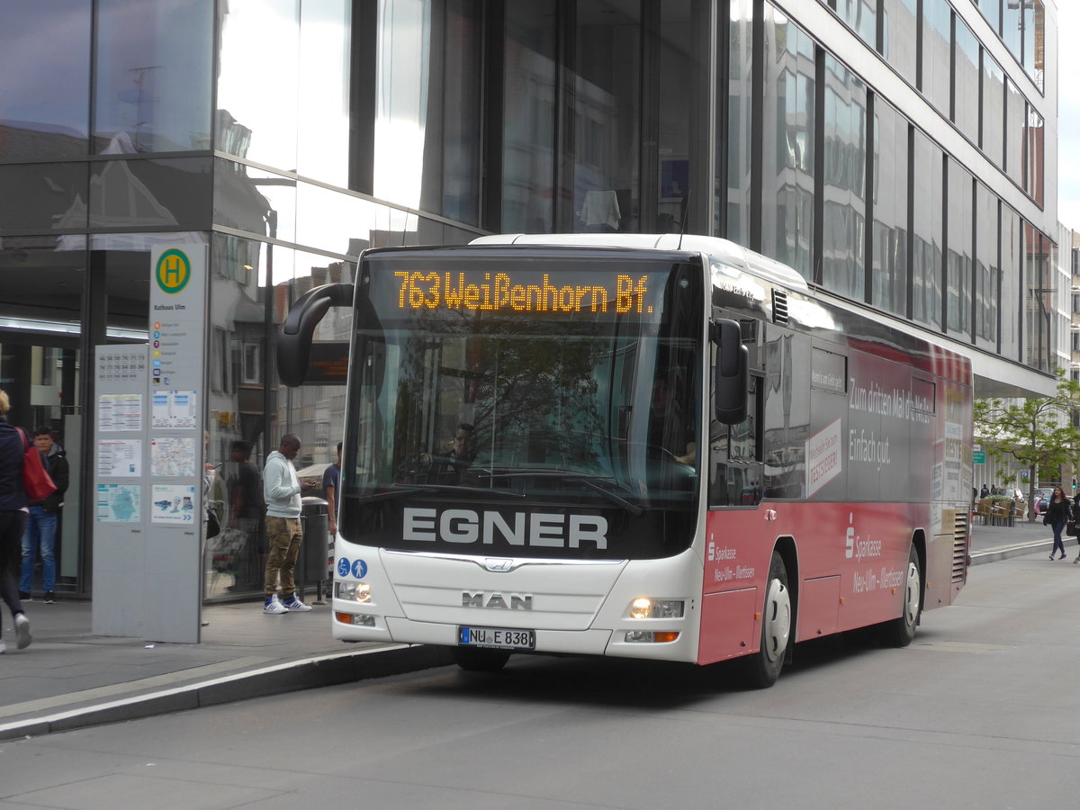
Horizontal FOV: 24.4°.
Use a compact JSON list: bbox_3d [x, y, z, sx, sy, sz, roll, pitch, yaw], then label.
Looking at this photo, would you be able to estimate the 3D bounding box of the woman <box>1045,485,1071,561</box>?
[{"bbox_3d":[11.932,2.726,57.500,0.540,1.680,0.450,0,-2,27],"label":"woman"}]

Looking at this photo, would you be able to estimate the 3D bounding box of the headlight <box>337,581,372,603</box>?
[{"bbox_3d":[-1.237,1.246,16.568,0.320,0.125,0.170,2,-2,26],"label":"headlight"}]

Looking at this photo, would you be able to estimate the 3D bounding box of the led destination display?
[{"bbox_3d":[-0.117,-0.746,16.618,1.820,0.265,0.080,2,-2,18],"label":"led destination display"}]

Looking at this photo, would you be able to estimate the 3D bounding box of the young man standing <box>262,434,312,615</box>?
[{"bbox_3d":[-2.475,1.161,24.300,0.420,1.735,0.450,0,-2,21],"label":"young man standing"}]

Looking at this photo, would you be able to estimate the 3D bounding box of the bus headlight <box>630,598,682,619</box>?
[{"bbox_3d":[0.749,1.300,15.912,0.320,0.125,0.170,2,-2,10],"label":"bus headlight"}]

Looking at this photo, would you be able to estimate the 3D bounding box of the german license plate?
[{"bbox_3d":[-0.278,1.507,16.137,0.525,0.117,0.020,2,-2,18],"label":"german license plate"}]

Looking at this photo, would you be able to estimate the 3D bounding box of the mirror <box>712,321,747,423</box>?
[{"bbox_3d":[1.217,-0.217,16.030,0.205,0.665,0.170,2,-2,10],"label":"mirror"}]

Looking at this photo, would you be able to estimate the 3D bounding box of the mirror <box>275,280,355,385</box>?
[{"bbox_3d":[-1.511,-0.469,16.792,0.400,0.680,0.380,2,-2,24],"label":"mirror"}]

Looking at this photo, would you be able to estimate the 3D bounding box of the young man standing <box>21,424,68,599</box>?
[{"bbox_3d":[-5.095,1.126,25.600,0.520,1.790,0.350,0,-2,6],"label":"young man standing"}]

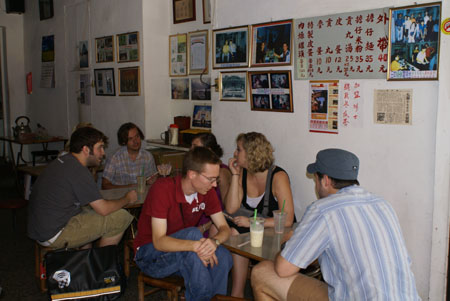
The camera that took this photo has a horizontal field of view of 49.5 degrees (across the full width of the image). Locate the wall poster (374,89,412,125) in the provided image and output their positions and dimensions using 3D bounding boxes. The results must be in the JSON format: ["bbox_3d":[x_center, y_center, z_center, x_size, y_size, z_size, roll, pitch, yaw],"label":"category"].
[{"bbox_3d":[0.984,-0.255,2.853,0.006,0.208,0.237,-6,9,-44],"label":"wall poster"}]

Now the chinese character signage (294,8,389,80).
[{"bbox_3d":[0.726,-0.651,3.075,0.010,0.411,0.713,-6,9,-44],"label":"chinese character signage"}]

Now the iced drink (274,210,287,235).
[{"bbox_3d":[0.339,0.441,3.000,0.086,0.136,0.086,0,6,0],"label":"iced drink"}]

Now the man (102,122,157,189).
[{"bbox_3d":[-0.848,0.290,4.380,0.500,1.060,0.660,-1,6,-6],"label":"man"}]

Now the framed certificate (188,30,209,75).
[{"bbox_3d":[-0.231,-0.885,4.446,0.025,0.385,0.271,-6,9,-44],"label":"framed certificate"}]

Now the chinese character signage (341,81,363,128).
[{"bbox_3d":[0.792,-0.287,3.050,0.006,0.294,0.159,-6,9,-44],"label":"chinese character signage"}]

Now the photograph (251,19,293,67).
[{"bbox_3d":[0.334,-0.749,3.461,0.025,0.307,0.384,-6,9,-44],"label":"photograph"}]

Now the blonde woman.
[{"bbox_3d":[0.217,0.434,3.070,0.460,1.080,0.580,4,7,30],"label":"blonde woman"}]

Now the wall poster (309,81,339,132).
[{"bbox_3d":[0.626,-0.277,3.101,0.215,0.334,0.010,7,12,43],"label":"wall poster"}]

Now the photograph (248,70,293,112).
[{"bbox_3d":[0.336,-0.422,3.496,0.025,0.284,0.398,-6,6,-44],"label":"photograph"}]

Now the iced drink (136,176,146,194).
[{"bbox_3d":[-0.719,0.303,4.200,0.085,0.140,0.085,0,6,0],"label":"iced drink"}]

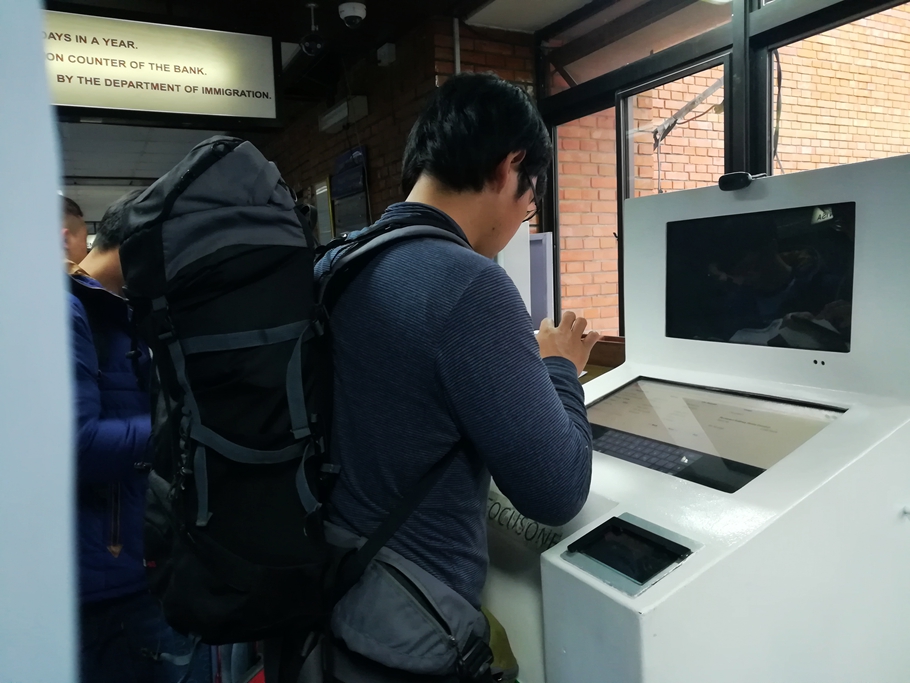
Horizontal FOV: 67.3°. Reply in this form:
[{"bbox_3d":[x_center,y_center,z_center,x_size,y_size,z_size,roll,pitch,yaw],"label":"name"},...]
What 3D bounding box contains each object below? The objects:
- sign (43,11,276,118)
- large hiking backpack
[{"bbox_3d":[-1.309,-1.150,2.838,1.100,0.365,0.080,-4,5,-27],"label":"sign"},{"bbox_3d":[-0.276,0.063,1.000,0.360,0.670,0.350,-5,5,-33],"label":"large hiking backpack"}]

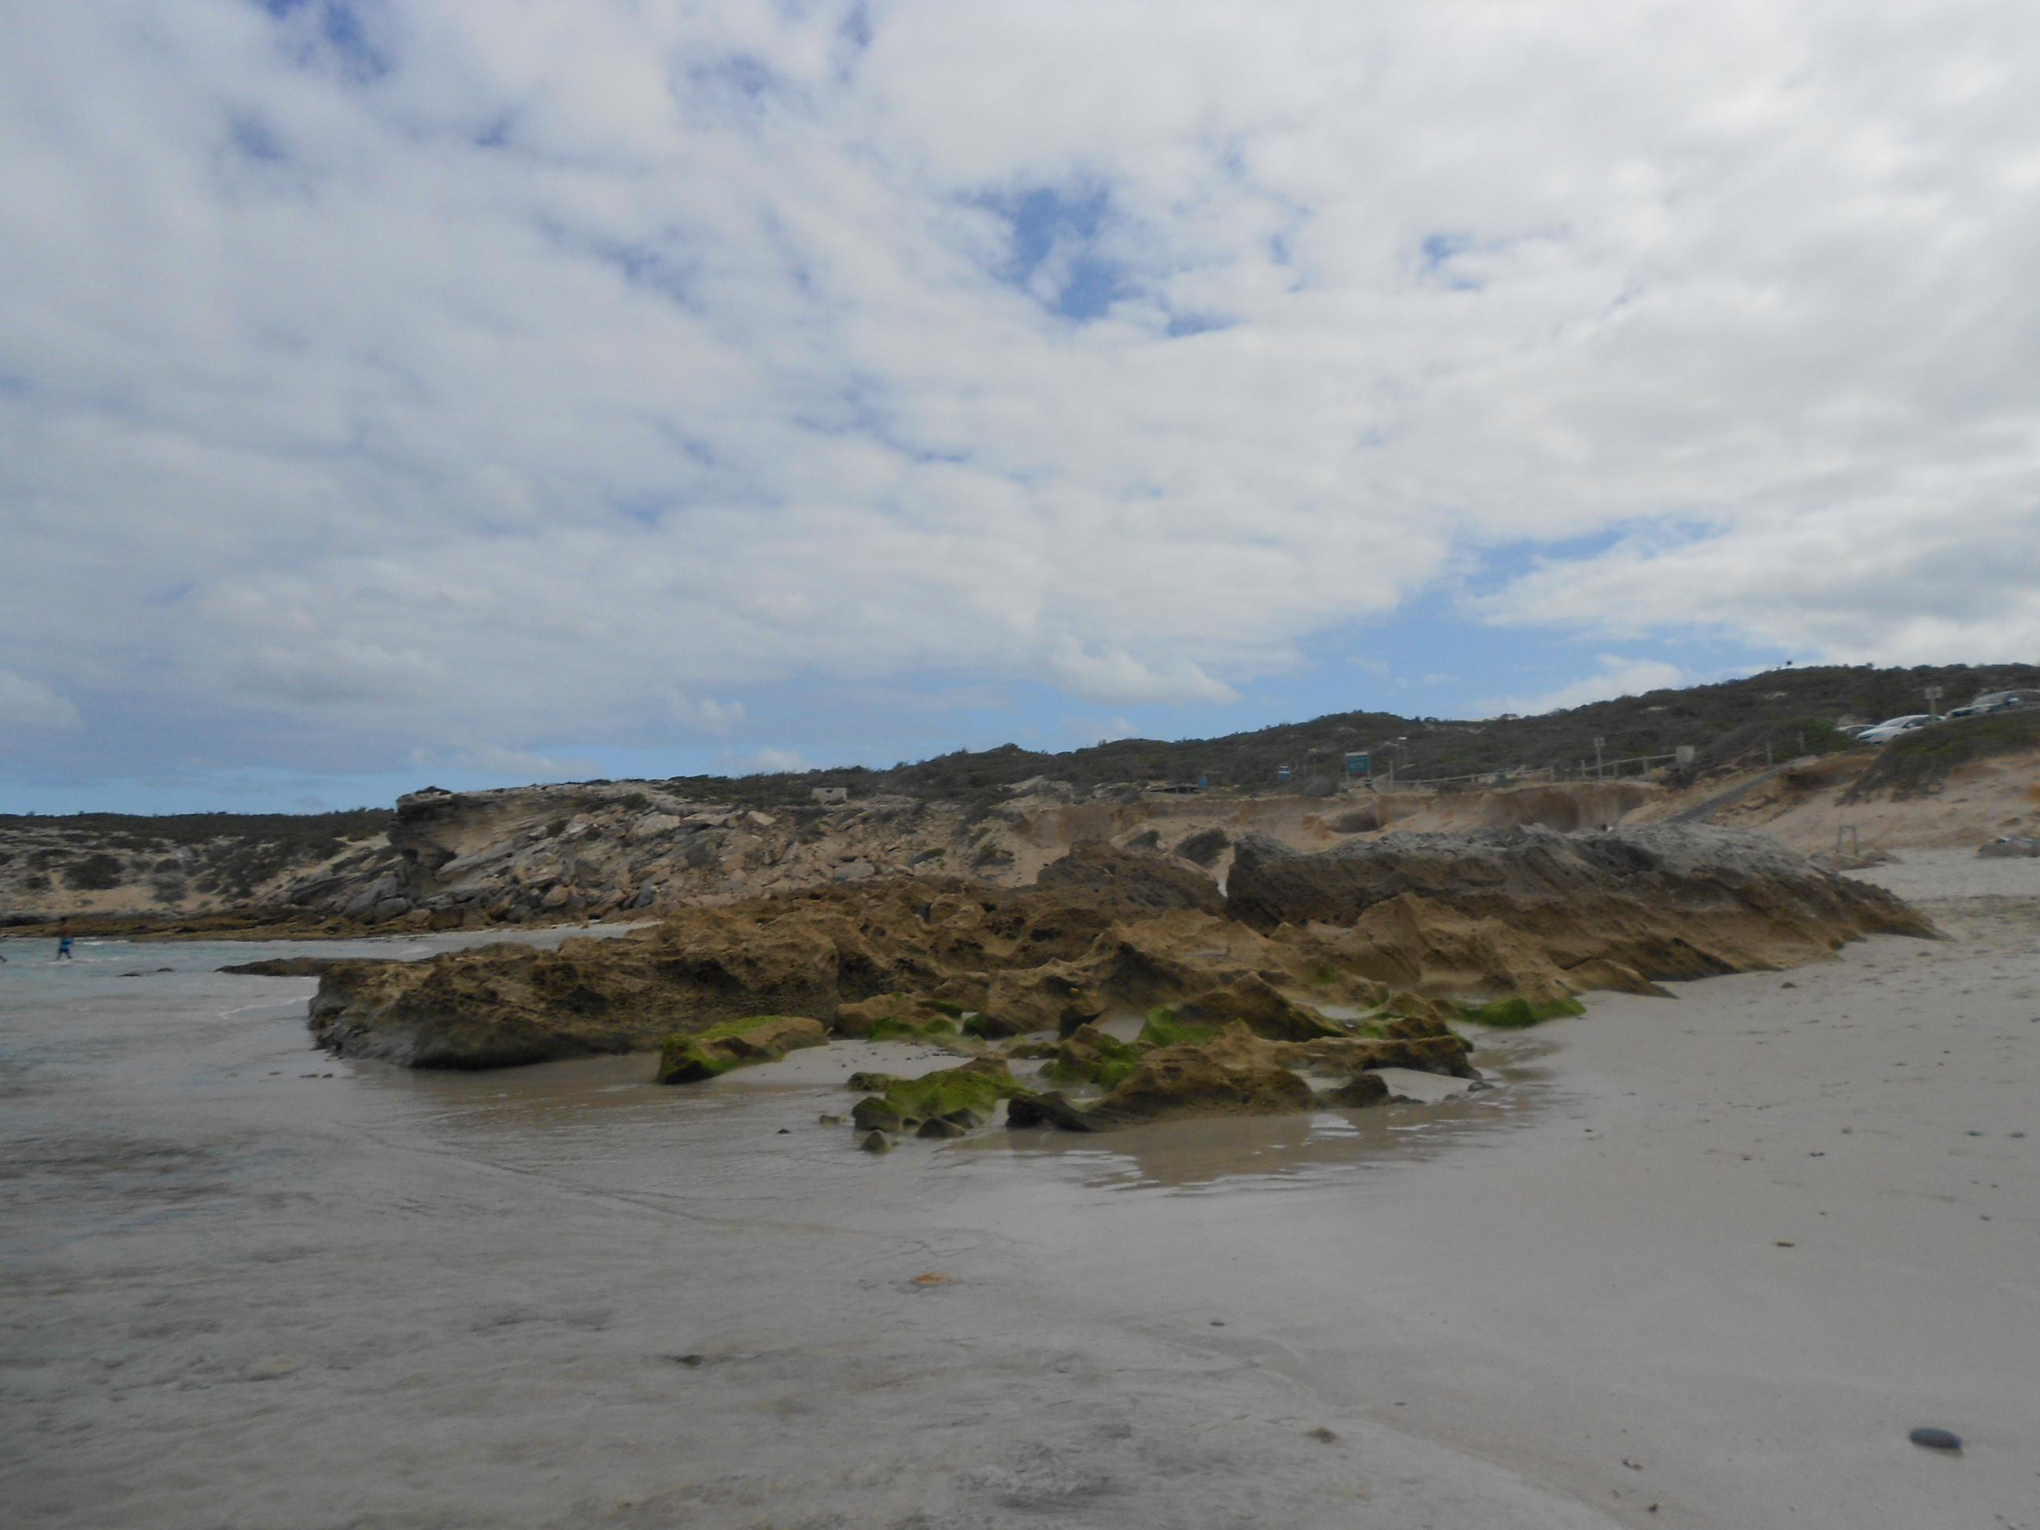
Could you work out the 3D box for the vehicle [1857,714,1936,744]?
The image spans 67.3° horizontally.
[{"bbox_3d":[42.066,-1.572,73.000,4.350,1.480,1.780,-3,-4,-22],"label":"vehicle"}]

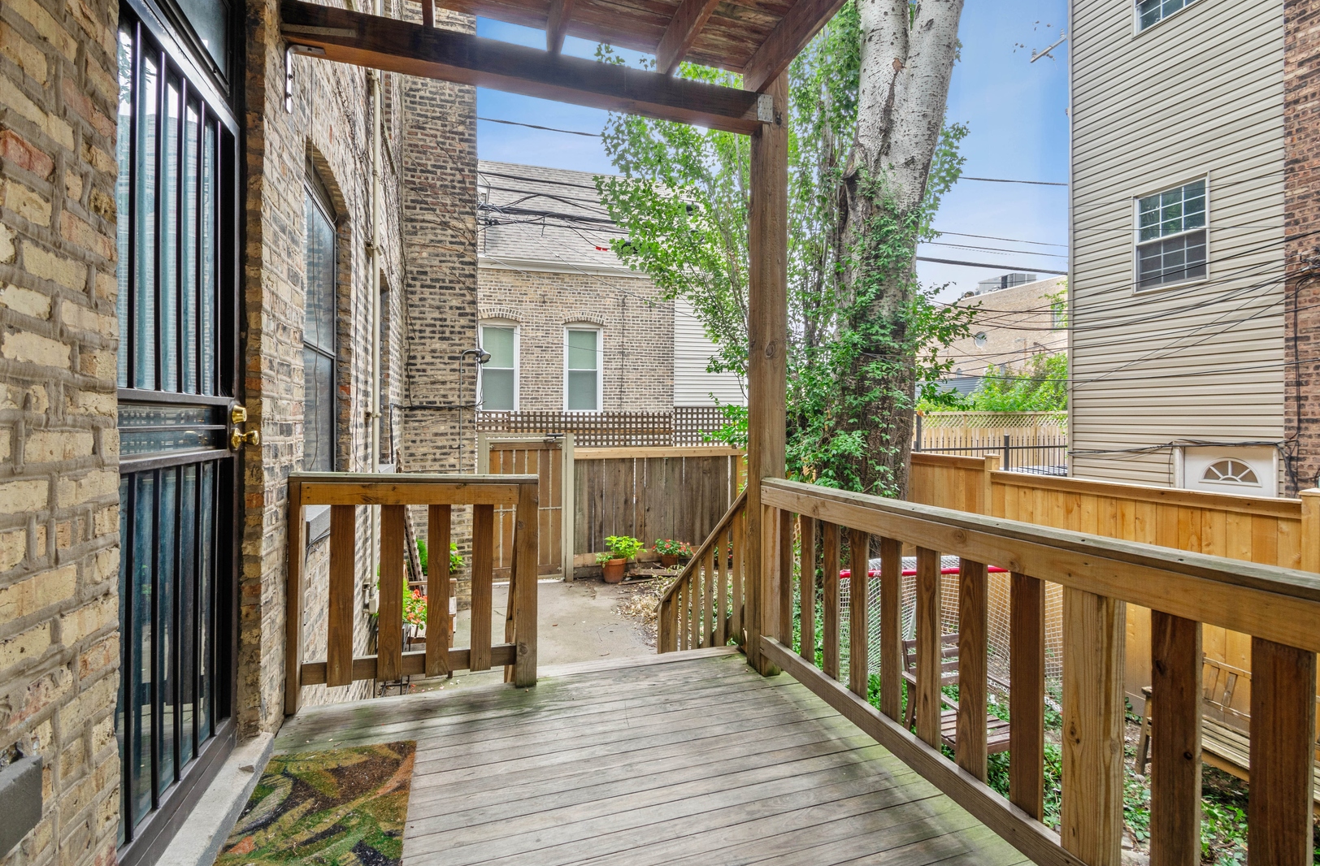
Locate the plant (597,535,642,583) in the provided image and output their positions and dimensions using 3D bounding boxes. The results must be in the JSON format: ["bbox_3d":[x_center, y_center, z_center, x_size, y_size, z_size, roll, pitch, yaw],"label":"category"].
[{"bbox_3d":[-0.556,1.740,7.600,0.600,0.680,0.540,0,1,-20],"label":"plant"}]

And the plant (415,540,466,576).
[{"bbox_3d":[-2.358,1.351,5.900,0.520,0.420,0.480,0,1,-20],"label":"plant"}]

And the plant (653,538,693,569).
[{"bbox_3d":[0.210,1.749,8.000,0.600,0.440,0.520,0,1,-20],"label":"plant"}]

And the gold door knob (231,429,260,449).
[{"bbox_3d":[-1.407,0.021,1.865,0.068,0.069,0.068,0,1,-20],"label":"gold door knob"}]

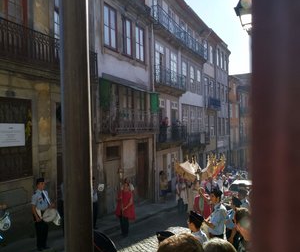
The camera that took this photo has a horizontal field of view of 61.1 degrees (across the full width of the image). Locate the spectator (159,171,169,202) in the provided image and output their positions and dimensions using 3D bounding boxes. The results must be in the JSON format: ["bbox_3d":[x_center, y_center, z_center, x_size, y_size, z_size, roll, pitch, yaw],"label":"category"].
[{"bbox_3d":[0.700,3.119,12.898,0.340,1.620,0.480,-1,0,29],"label":"spectator"}]

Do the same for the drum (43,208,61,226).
[{"bbox_3d":[-2.376,2.214,6.150,0.360,0.360,0.240,0,-39,14],"label":"drum"}]

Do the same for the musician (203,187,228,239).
[{"bbox_3d":[1.197,2.003,4.547,0.500,1.750,0.500,-1,0,26],"label":"musician"}]

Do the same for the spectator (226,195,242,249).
[{"bbox_3d":[1.833,2.396,5.497,0.400,1.720,0.480,-1,0,29],"label":"spectator"}]

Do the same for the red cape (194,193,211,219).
[{"bbox_3d":[1.614,2.520,7.699,0.560,0.950,0.360,-1,0,18],"label":"red cape"}]

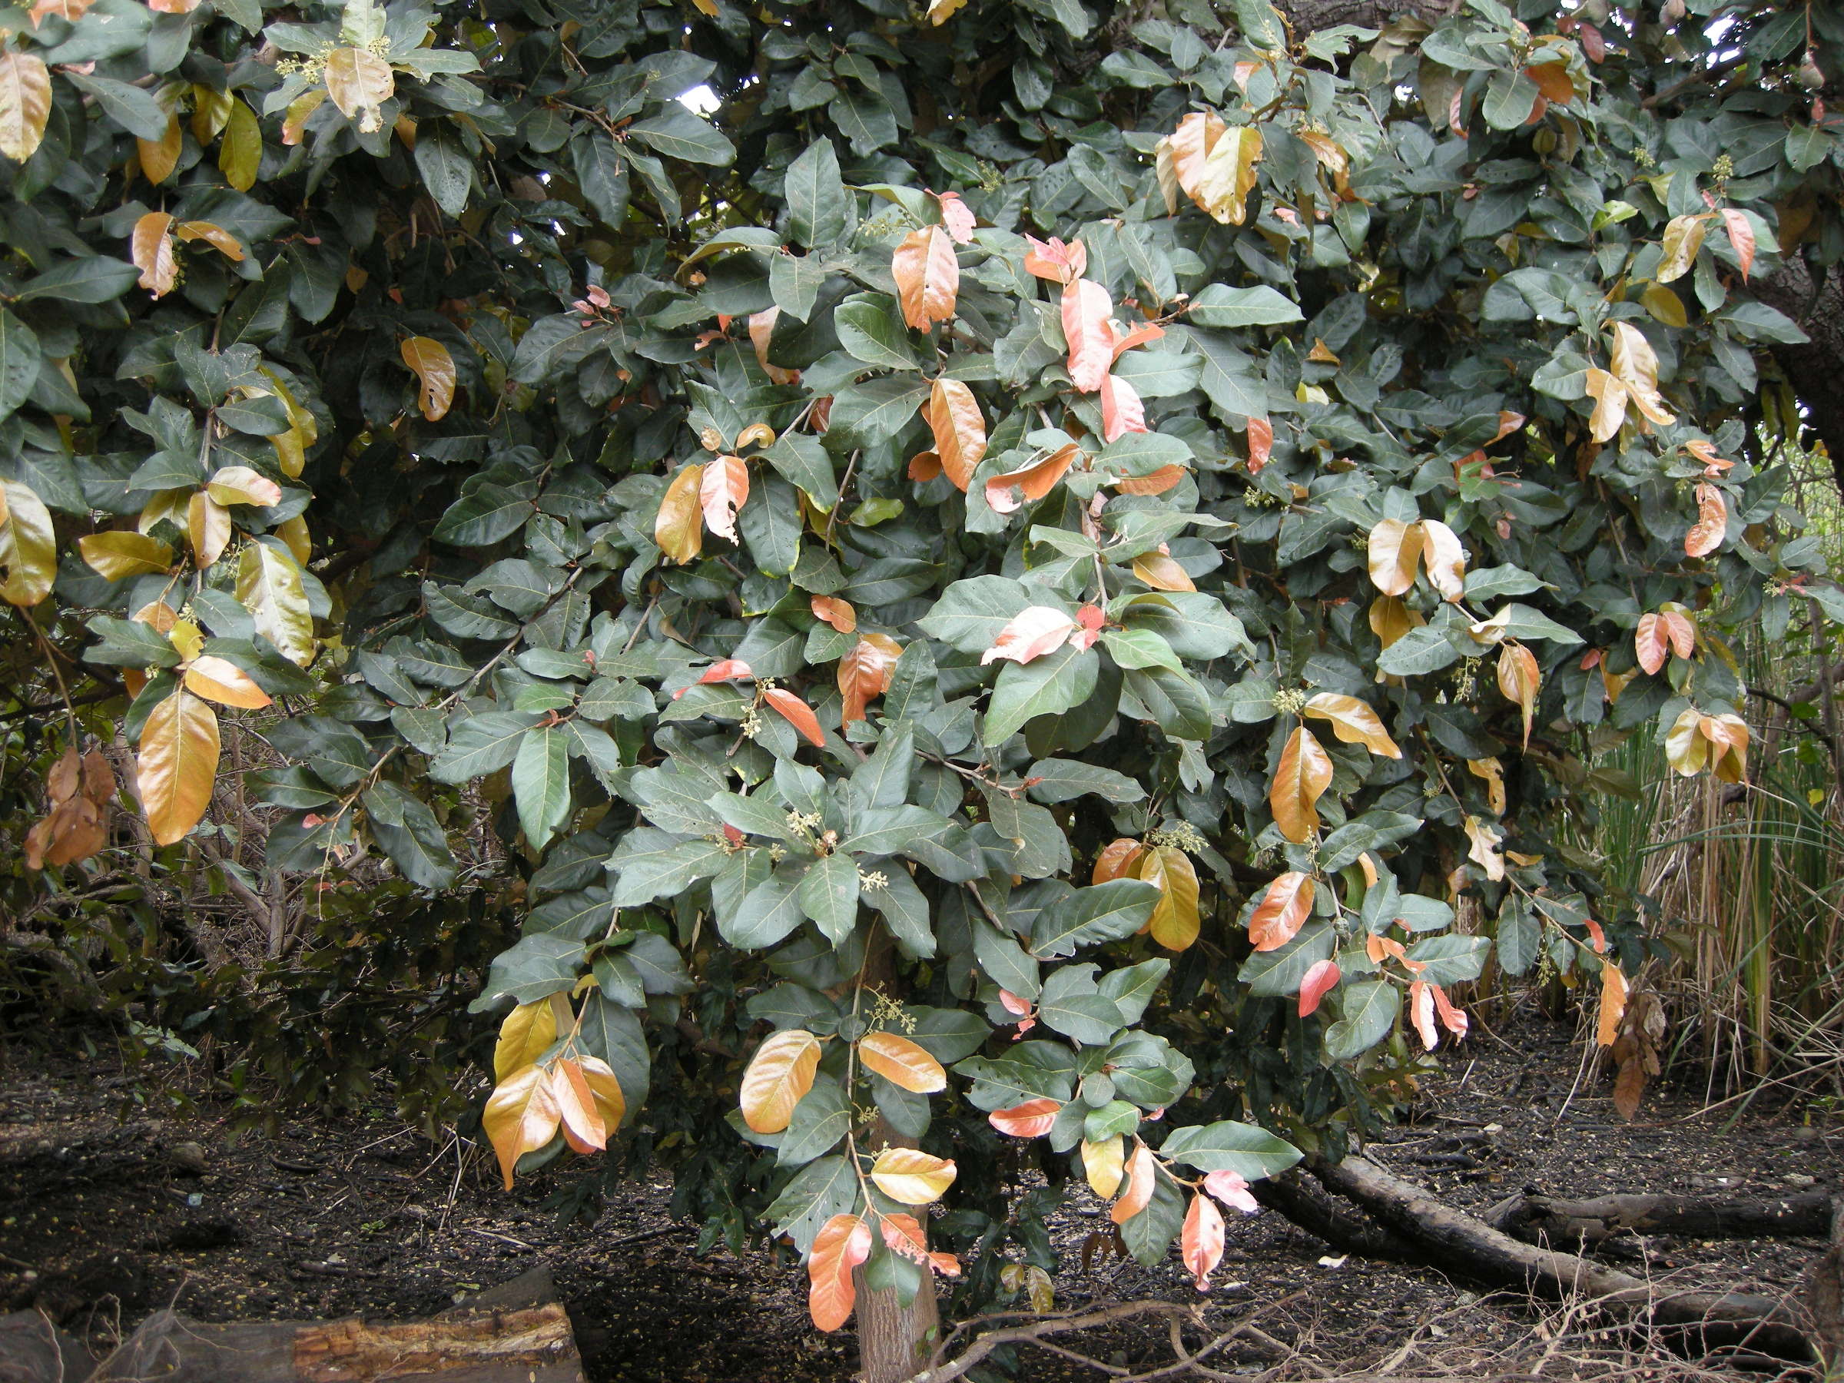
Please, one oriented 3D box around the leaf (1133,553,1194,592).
[{"bbox_3d":[0.349,-0.174,2.700,0.106,0.047,0.040,23,-25,19],"label":"leaf"}]

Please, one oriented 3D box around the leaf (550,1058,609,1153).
[{"bbox_3d":[-0.460,0.555,2.500,0.052,0.138,0.040,-27,-24,-15],"label":"leaf"}]

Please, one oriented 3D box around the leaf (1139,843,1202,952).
[{"bbox_3d":[0.365,0.304,2.750,0.087,0.169,0.045,-8,-11,6],"label":"leaf"}]

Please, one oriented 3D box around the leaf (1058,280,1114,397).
[{"bbox_3d":[0.229,-0.495,2.600,0.064,0.161,0.040,-8,-8,6],"label":"leaf"}]

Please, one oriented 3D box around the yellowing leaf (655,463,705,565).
[{"bbox_3d":[-0.350,-0.257,2.700,0.058,0.147,0.040,11,-12,12],"label":"yellowing leaf"}]

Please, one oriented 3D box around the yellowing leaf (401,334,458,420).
[{"bbox_3d":[-0.796,-0.503,3.000,0.074,0.141,0.035,-16,-2,-12],"label":"yellowing leaf"}]

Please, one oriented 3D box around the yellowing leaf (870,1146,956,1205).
[{"bbox_3d":[-0.011,0.674,2.600,0.121,0.076,0.030,-4,-39,-1],"label":"yellowing leaf"}]

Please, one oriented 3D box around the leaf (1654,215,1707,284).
[{"bbox_3d":[1.283,-0.748,3.150,0.060,0.134,0.040,22,-2,24],"label":"leaf"}]

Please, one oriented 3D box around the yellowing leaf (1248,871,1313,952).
[{"bbox_3d":[0.550,0.337,2.850,0.075,0.150,0.030,36,-19,13],"label":"yellowing leaf"}]

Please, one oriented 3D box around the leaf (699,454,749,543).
[{"bbox_3d":[-0.306,-0.299,2.900,0.072,0.143,0.030,-2,-14,-6],"label":"leaf"}]

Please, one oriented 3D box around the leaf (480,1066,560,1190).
[{"bbox_3d":[-0.533,0.578,2.480,0.094,0.173,0.045,12,-30,1],"label":"leaf"}]

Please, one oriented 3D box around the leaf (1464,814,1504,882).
[{"bbox_3d":[0.981,0.274,3.250,0.055,0.130,0.030,-28,-32,13],"label":"leaf"}]

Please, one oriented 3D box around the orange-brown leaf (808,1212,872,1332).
[{"bbox_3d":[-0.106,0.818,2.620,0.069,0.178,0.030,18,-37,3],"label":"orange-brown leaf"}]

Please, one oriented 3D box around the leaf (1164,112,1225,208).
[{"bbox_3d":[0.449,-0.855,3.000,0.097,0.160,0.035,2,-4,8],"label":"leaf"}]

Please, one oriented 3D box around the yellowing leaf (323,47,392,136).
[{"bbox_3d":[-0.831,-0.886,2.750,0.093,0.131,0.040,-11,-2,-13],"label":"yellowing leaf"}]

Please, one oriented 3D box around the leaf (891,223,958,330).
[{"bbox_3d":[0.004,-0.591,2.650,0.088,0.157,0.040,5,-7,-1],"label":"leaf"}]

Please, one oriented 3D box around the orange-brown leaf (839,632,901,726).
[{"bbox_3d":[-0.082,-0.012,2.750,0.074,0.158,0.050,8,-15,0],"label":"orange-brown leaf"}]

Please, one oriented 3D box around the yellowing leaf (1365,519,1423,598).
[{"bbox_3d":[0.735,-0.209,2.900,0.088,0.128,0.045,4,-14,15],"label":"yellowing leaf"}]

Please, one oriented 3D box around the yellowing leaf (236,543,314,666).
[{"bbox_3d":[-0.902,-0.121,2.600,0.088,0.188,0.045,-21,-11,-17],"label":"yellowing leaf"}]

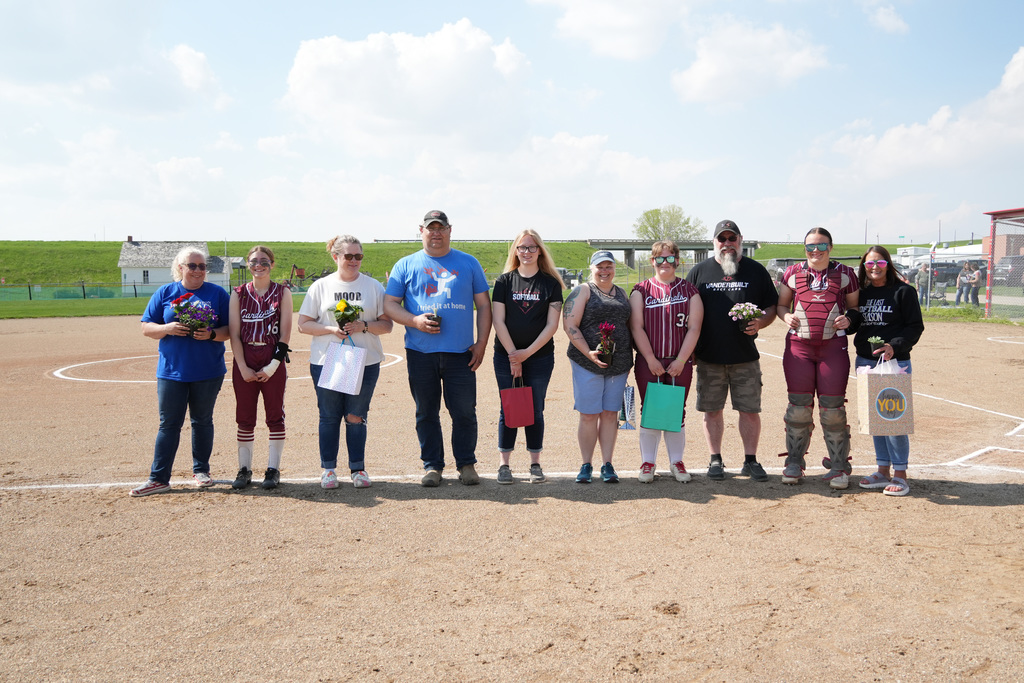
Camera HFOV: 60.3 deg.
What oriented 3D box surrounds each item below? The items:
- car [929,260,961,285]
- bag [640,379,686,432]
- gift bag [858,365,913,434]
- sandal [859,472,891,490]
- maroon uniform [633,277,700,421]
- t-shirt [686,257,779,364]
[{"bbox_3d":[33.200,-4.966,64.300,5.700,1.900,2.000,-1,4,-6],"label":"car"},{"bbox_3d":[1.020,0.434,5.940,0.255,0.325,0.115,8,4,0],"label":"bag"},{"bbox_3d":[2.392,0.403,5.640,0.280,0.385,0.140,0,5,1],"label":"gift bag"},{"bbox_3d":[2.448,0.937,5.930,0.260,0.090,0.100,-3,5,-28],"label":"sandal"},{"bbox_3d":[1.062,0.062,6.120,0.450,1.000,0.290,1,5,9],"label":"maroon uniform"},{"bbox_3d":[1.540,-0.218,6.200,0.650,0.740,0.390,1,4,10],"label":"t-shirt"}]

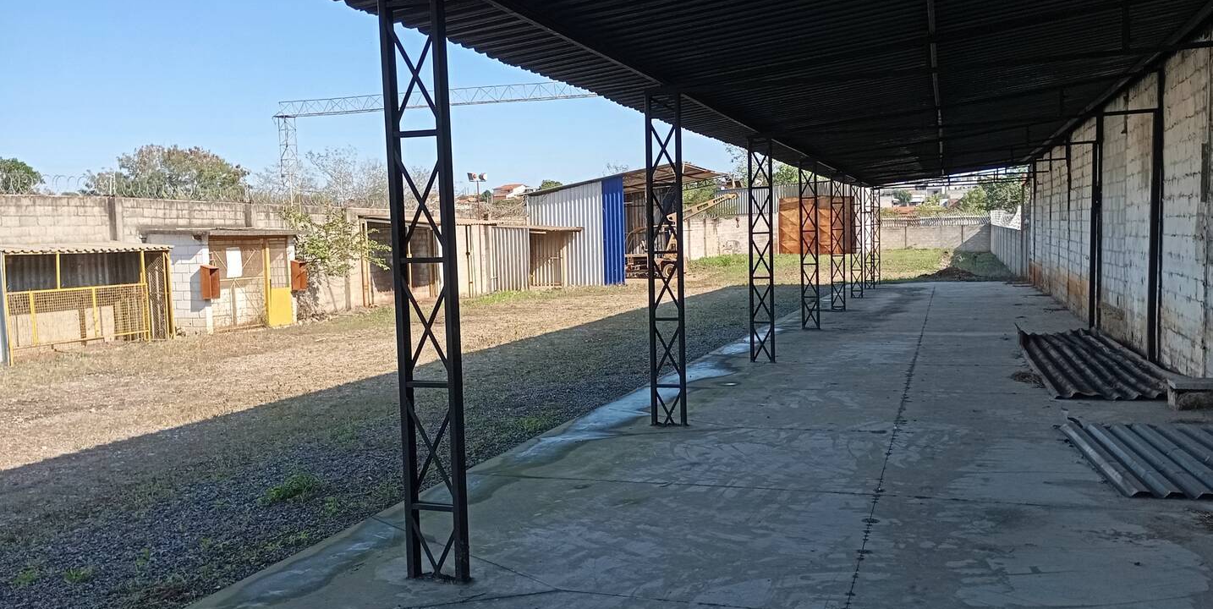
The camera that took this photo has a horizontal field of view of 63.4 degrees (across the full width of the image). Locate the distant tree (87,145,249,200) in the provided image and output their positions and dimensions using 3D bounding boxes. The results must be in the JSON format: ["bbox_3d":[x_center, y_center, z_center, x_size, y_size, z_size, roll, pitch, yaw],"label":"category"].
[{"bbox_3d":[-22.245,-4.605,50.208,8.200,7.050,7.500,-3,4,-24],"label":"distant tree"}]

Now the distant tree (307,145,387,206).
[{"bbox_3d":[-12.585,-4.463,48.194,4.200,6.590,4.000,-2,3,-14],"label":"distant tree"}]

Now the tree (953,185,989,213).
[{"bbox_3d":[33.445,-7.795,90.183,3.500,6.210,3.500,0,4,20],"label":"tree"}]

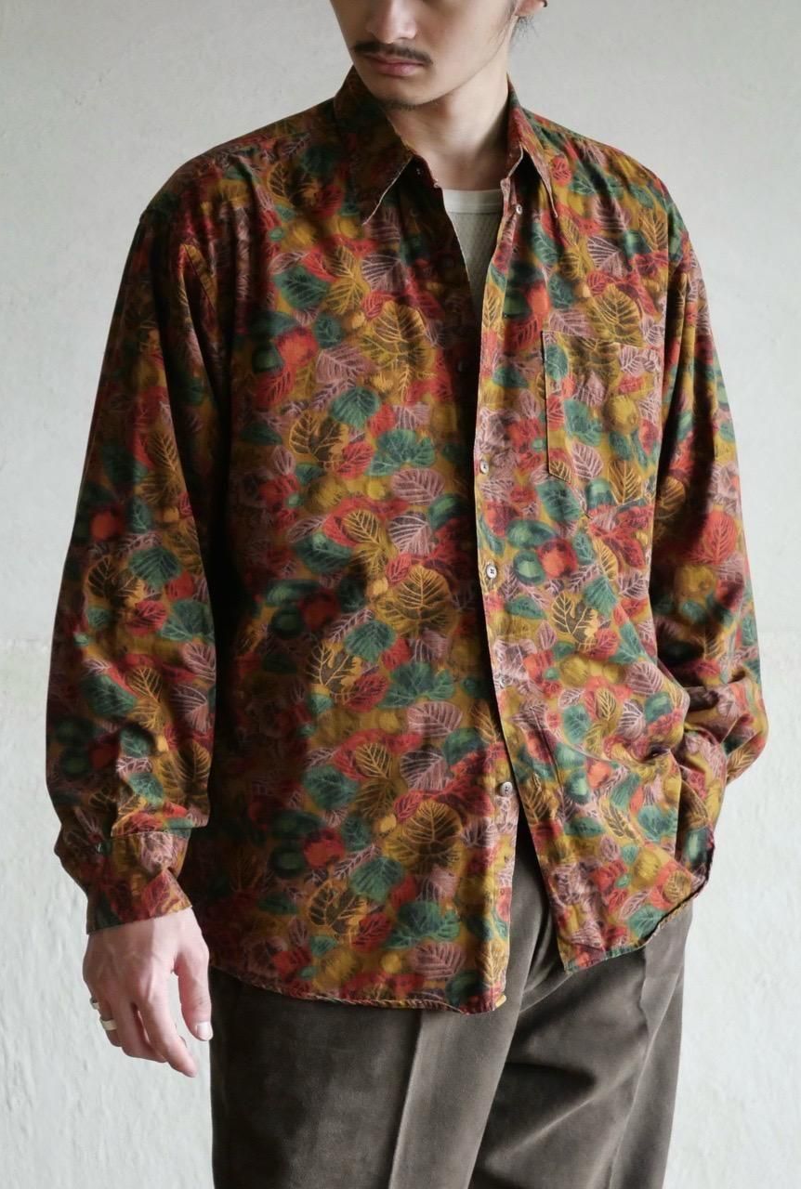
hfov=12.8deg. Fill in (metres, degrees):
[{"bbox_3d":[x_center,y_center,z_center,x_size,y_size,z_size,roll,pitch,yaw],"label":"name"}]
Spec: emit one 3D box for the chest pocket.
[{"bbox_3d":[0.166,-0.139,2.930,0.122,0.148,0.025,-5,-1,-38],"label":"chest pocket"}]

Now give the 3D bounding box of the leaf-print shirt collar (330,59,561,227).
[{"bbox_3d":[0.038,-0.373,2.960,0.180,0.135,0.155,-1,3,-27],"label":"leaf-print shirt collar"}]

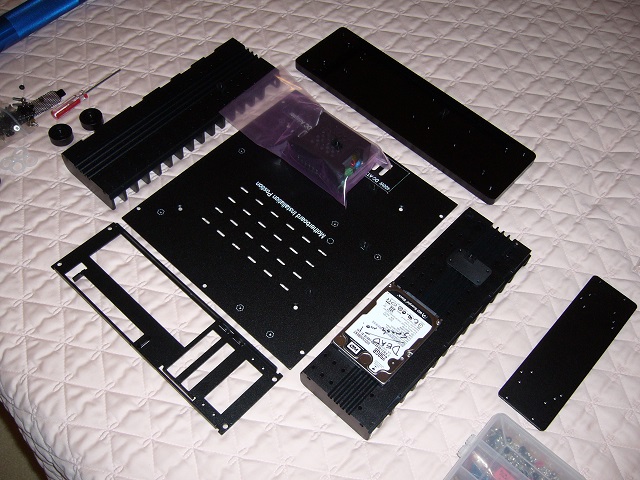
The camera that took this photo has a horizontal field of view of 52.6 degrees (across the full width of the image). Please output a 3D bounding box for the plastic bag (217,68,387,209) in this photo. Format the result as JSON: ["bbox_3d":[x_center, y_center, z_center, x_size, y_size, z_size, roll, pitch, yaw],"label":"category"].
[{"bbox_3d":[-0.016,-0.141,0.828,0.218,0.030,0.110,37,62,18],"label":"plastic bag"}]

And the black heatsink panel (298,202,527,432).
[{"bbox_3d":[0.114,0.082,0.723,0.089,0.030,0.297,39,63,19],"label":"black heatsink panel"}]

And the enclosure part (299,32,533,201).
[{"bbox_3d":[0.124,-0.177,0.876,0.340,0.012,0.103,38,62,19],"label":"enclosure part"}]

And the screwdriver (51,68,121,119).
[{"bbox_3d":[-0.308,-0.196,0.858,0.012,0.012,0.119,34,61,17],"label":"screwdriver"}]

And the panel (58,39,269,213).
[{"bbox_3d":[-0.187,-0.163,0.858,0.092,0.030,0.297,37,62,18],"label":"panel"}]

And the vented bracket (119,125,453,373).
[{"bbox_3d":[-0.031,-0.034,0.777,0.272,0.003,0.297,38,62,19],"label":"vented bracket"}]

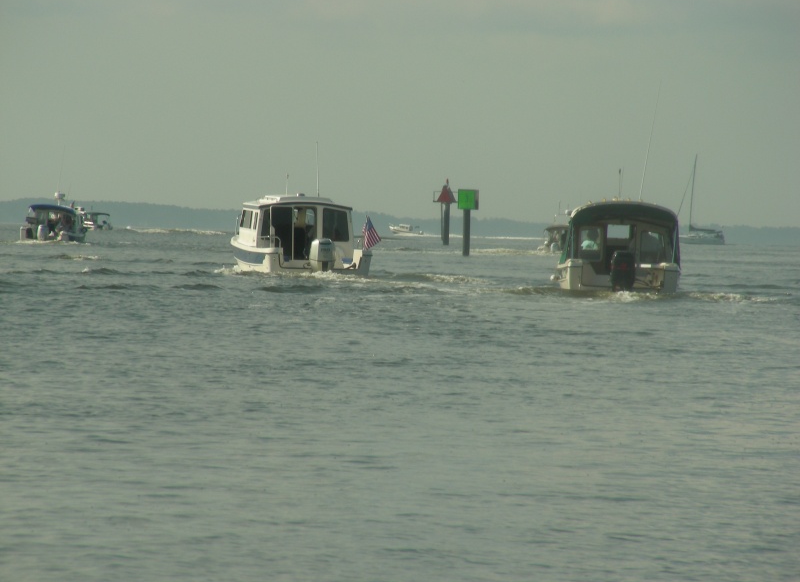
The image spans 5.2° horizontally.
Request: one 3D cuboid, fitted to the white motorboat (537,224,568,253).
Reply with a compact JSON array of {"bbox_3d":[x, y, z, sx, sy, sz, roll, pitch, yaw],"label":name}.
[{"bbox_3d":[9.930,-3.197,540.000,2.350,1.850,6.800,2,0,10],"label":"white motorboat"}]

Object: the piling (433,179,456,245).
[{"bbox_3d":[3.290,-5.676,635.000,1.500,4.800,1.100,2,0,25],"label":"piling"}]

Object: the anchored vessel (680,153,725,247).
[{"bbox_3d":[54.043,-16.476,1590.000,11.000,16.400,3.500,2,0,21],"label":"anchored vessel"}]

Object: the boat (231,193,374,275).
[{"bbox_3d":[-2.637,-1.269,215.294,2.500,2.350,7.900,1,0,-12],"label":"boat"}]

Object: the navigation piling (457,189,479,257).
[{"bbox_3d":[3.143,-3.120,403.000,0.930,3.050,0.500,2,0,27],"label":"navigation piling"}]

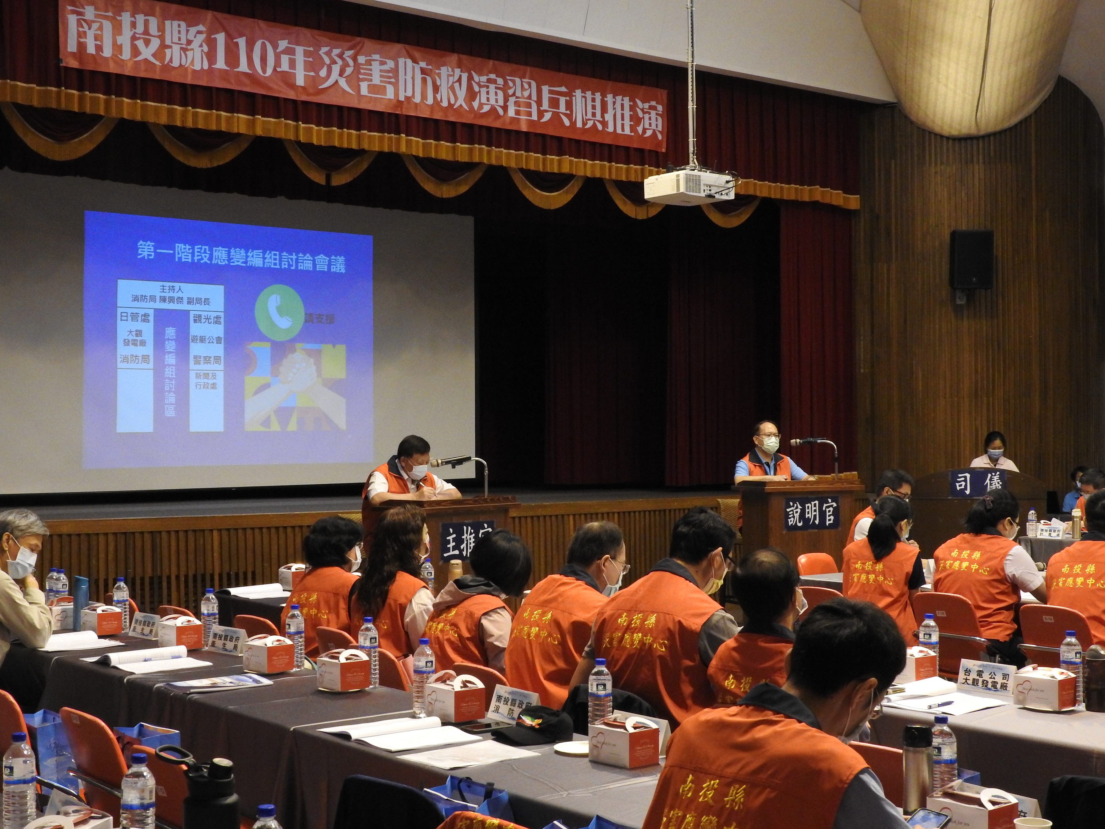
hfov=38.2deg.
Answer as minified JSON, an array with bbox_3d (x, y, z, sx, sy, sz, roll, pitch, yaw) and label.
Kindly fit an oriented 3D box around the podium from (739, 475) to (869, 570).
[{"bbox_3d":[1.788,1.077,11.640,0.790,1.200,0.550,0,-1,-22],"label":"podium"}]

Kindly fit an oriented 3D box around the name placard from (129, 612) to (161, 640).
[{"bbox_3d":[-1.657,0.863,6.542,0.066,0.092,0.210,0,-1,-40],"label":"name placard"}]

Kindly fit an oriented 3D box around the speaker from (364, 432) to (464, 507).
[{"bbox_3d":[-0.835,0.890,9.330,0.560,1.530,0.520,0,0,-38],"label":"speaker"}]

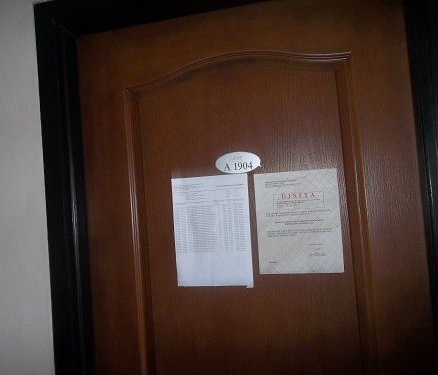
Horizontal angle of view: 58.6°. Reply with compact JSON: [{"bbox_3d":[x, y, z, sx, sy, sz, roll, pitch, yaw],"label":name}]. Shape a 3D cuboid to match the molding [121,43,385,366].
[{"bbox_3d":[0.057,0.114,1.027,0.622,0.950,0.040,-5,-2,13],"label":"molding"}]

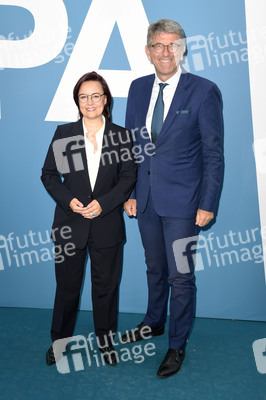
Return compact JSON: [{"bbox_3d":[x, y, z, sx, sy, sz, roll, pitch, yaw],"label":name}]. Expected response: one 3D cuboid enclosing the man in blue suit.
[{"bbox_3d":[0.196,-0.010,2.707,0.550,1.885,0.430,8,13,29],"label":"man in blue suit"}]

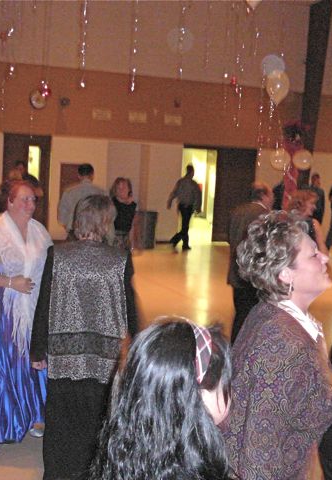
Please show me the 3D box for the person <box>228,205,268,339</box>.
[{"bbox_3d":[0.855,0.336,6.153,0.400,1.740,0.540,-3,9,-40],"label":"person"}]

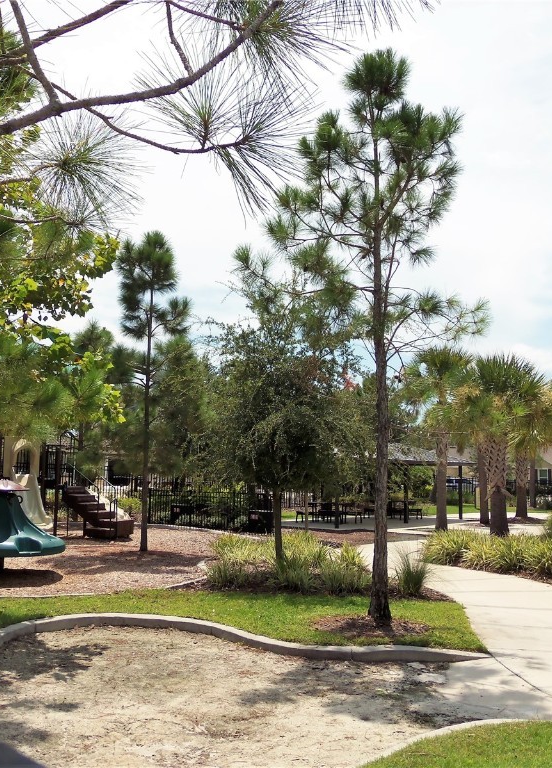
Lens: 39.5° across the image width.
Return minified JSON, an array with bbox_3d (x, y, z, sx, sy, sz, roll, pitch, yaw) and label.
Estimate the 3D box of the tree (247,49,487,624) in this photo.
[{"bbox_3d":[1.058,-0.698,8.892,2.752,6.710,2.614,1,-7,0],"label":"tree"}]

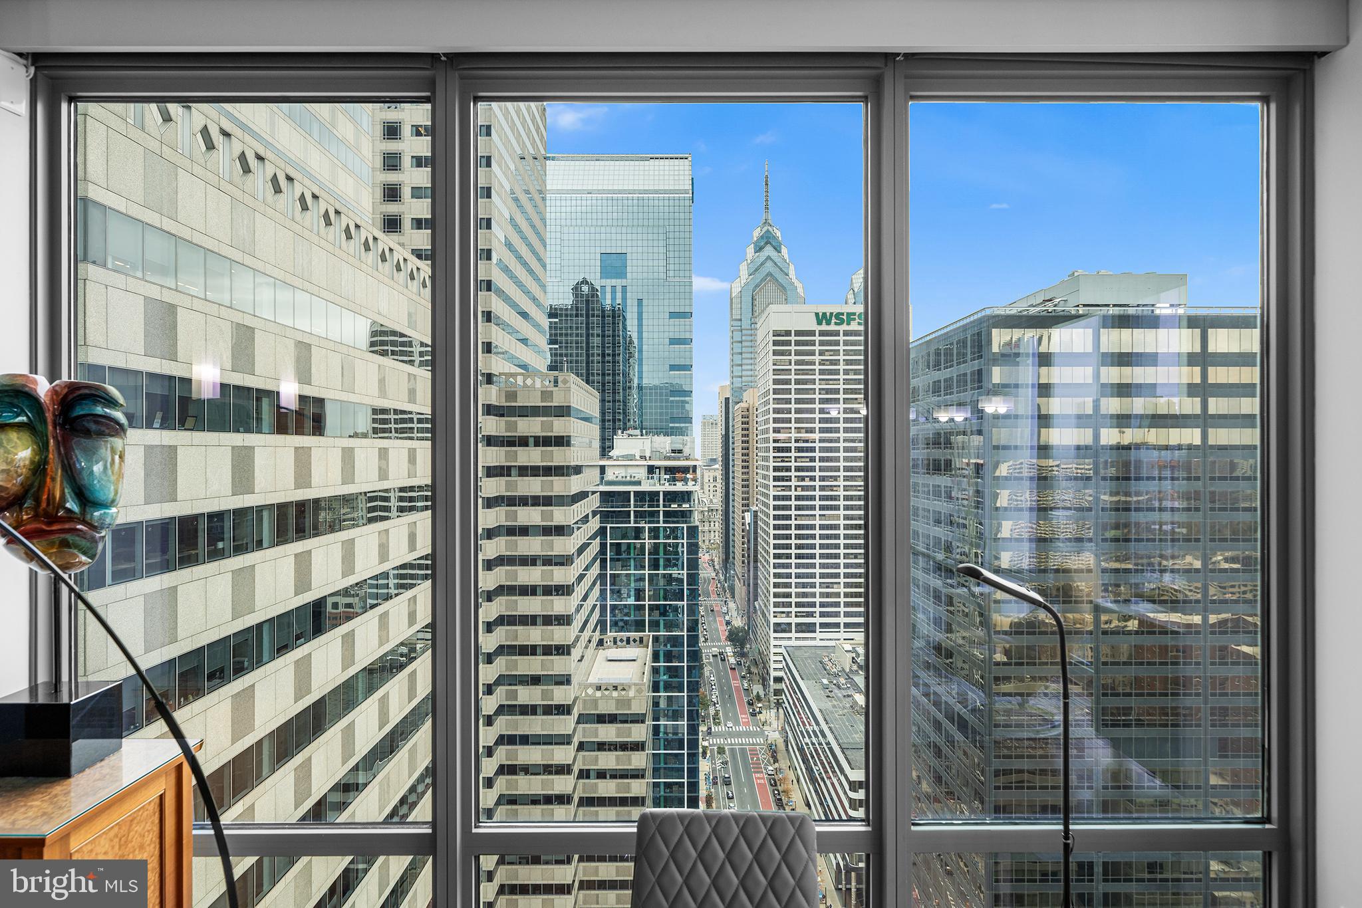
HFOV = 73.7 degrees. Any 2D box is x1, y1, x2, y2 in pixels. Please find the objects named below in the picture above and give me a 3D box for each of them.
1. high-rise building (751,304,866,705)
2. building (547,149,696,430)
[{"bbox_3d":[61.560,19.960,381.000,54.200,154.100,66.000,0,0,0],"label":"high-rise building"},{"bbox_3d":[-19.930,3.950,288.500,46.500,186.100,37.000,0,0,0],"label":"building"}]

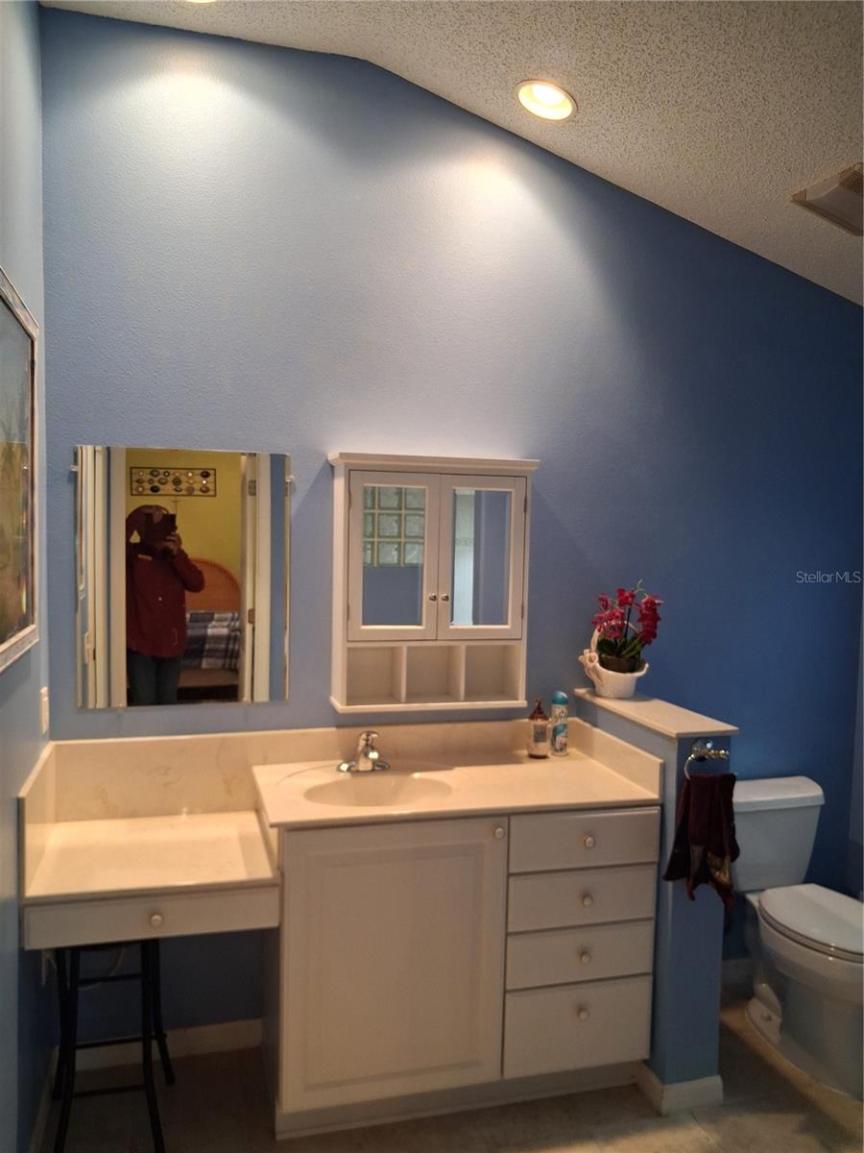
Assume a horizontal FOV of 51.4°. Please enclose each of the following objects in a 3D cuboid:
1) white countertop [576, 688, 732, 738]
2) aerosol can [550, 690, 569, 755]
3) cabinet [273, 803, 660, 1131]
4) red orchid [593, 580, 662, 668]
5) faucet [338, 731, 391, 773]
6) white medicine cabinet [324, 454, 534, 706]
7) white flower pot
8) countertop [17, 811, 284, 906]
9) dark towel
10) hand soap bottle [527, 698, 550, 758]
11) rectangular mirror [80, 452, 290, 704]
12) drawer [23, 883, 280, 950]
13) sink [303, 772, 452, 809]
[{"bbox_3d":[0.667,0.409,2.763,0.195,0.015,0.642,0,4,-16],"label":"white countertop"},{"bbox_3d":[0.422,0.480,2.954,0.056,0.205,0.056,1,3,0],"label":"aerosol can"},{"bbox_3d":[0.048,1.044,2.667,1.040,0.858,0.565,0,3,-15],"label":"cabinet"},{"bbox_3d":[0.638,0.157,2.942,0.220,0.275,0.185,1,3,5],"label":"red orchid"},{"bbox_3d":[-0.196,0.528,2.711,0.158,0.117,0.135,0,3,-15],"label":"faucet"},{"bbox_3d":[-0.004,0.019,2.774,0.612,0.756,0.207,0,3,-15],"label":"white medicine cabinet"},{"bbox_3d":[0.599,0.280,2.943,0.218,0.220,0.175,1,3,5],"label":"white flower pot"},{"bbox_3d":[-0.743,0.742,2.436,0.590,0.026,0.551,0,4,-16],"label":"countertop"},{"bbox_3d":[0.732,0.713,2.432,0.202,0.361,0.093,0,4,-16],"label":"dark towel"},{"bbox_3d":[0.346,0.490,2.913,0.067,0.192,0.067,1,3,-1],"label":"hand soap bottle"},{"bbox_3d":[-0.731,0.007,2.673,0.606,0.759,0.010,0,4,-16],"label":"rectangular mirror"},{"bbox_3d":[-0.731,0.808,2.403,0.591,0.105,0.473,0,4,-16],"label":"drawer"},{"bbox_3d":[-0.153,0.663,2.540,0.414,0.131,0.314,0,4,-16],"label":"sink"}]

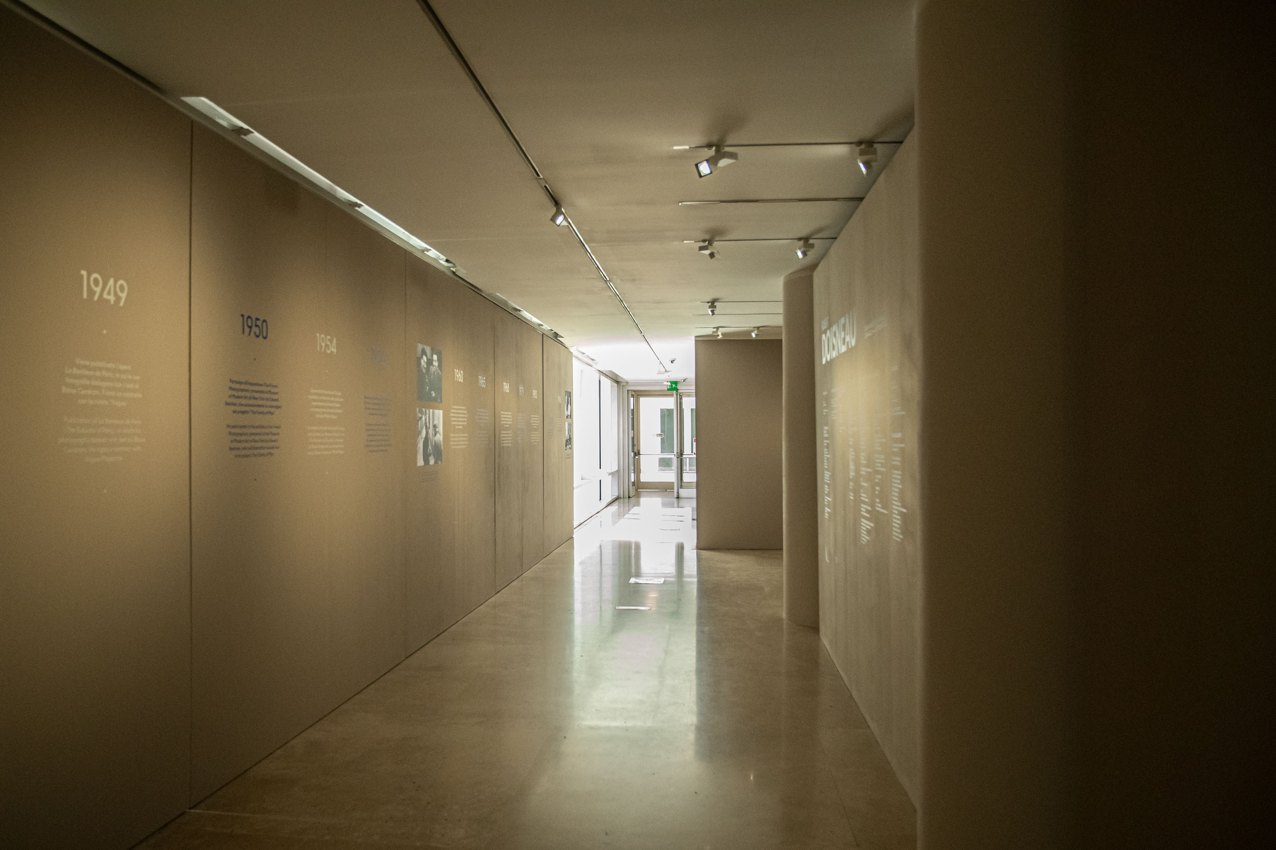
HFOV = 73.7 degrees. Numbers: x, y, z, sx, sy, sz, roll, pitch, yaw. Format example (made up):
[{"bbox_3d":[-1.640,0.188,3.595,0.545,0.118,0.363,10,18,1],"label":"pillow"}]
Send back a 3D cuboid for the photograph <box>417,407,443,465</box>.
[{"bbox_3d":[-1.565,0.094,6.447,0.015,0.419,0.572,0,-1,5],"label":"photograph"}]

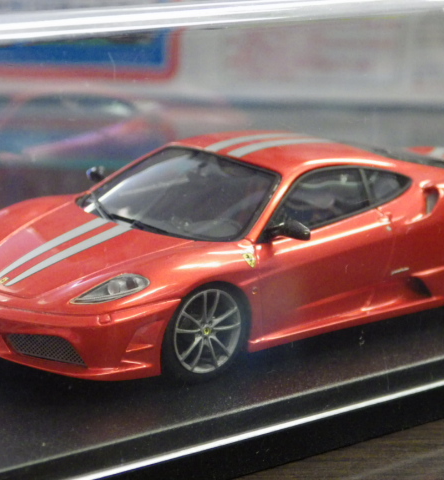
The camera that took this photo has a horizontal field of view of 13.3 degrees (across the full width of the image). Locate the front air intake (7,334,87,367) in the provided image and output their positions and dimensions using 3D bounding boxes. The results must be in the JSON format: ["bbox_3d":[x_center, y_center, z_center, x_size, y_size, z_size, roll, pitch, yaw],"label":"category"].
[{"bbox_3d":[-0.024,0.015,0.260,0.012,0.004,0.002,12,16,32],"label":"front air intake"}]

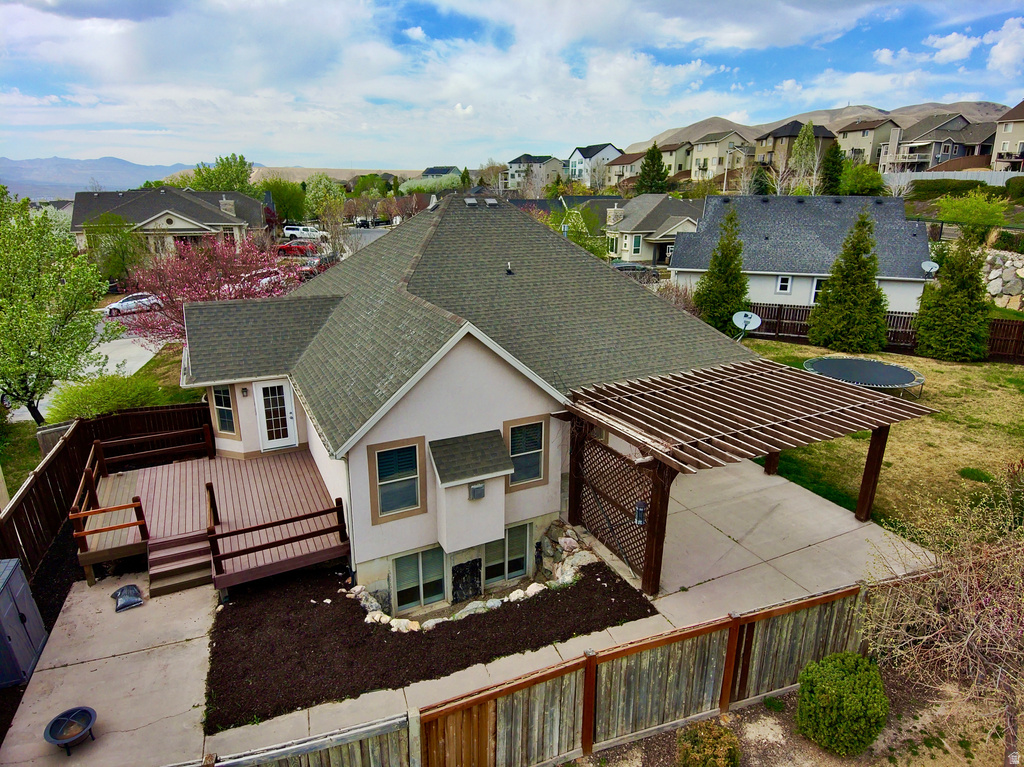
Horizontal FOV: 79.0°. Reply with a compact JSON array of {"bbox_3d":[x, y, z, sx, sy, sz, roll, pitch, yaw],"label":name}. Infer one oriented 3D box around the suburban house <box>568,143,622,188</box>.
[{"bbox_3d":[21.652,-56.657,161.000,10.800,11.000,11.300,-7,19,-20],"label":"suburban house"}]

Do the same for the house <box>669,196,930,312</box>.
[{"bbox_3d":[19.185,-9.399,43.756,14.910,7.450,13.200,6,18,16],"label":"house"}]

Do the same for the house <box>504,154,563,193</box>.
[{"bbox_3d":[6.826,-68.496,201.433,13.500,11.200,12.000,9,19,27],"label":"house"}]

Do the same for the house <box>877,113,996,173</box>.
[{"bbox_3d":[74.187,-41.780,107.877,12.000,9.600,13.500,-4,18,-14],"label":"house"}]

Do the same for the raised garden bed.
[{"bbox_3d":[-1.545,4.339,12.359,8.050,0.300,3.650,-7,19,-20],"label":"raised garden bed"}]

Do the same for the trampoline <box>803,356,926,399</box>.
[{"bbox_3d":[14.157,-0.133,25.224,4.350,0.800,4.350,10,20,29],"label":"trampoline"}]

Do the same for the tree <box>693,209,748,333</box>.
[{"bbox_3d":[11.434,-5.916,33.188,2.850,6.850,2.850,6,18,18],"label":"tree"}]

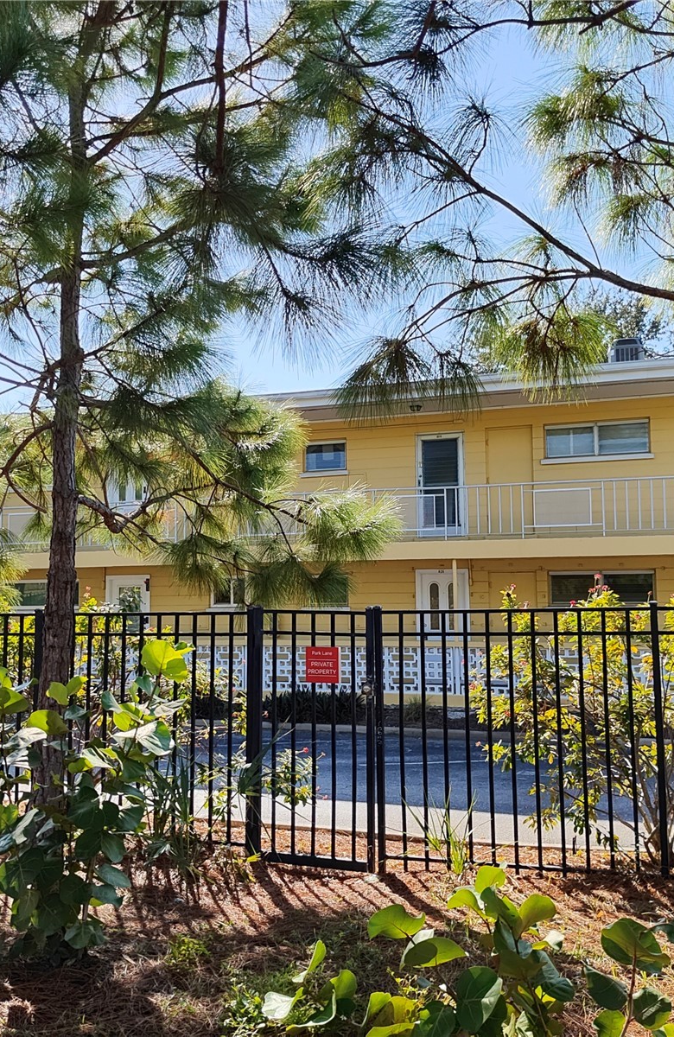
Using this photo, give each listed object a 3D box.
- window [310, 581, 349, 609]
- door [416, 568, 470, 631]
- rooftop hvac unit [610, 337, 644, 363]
[{"bbox_3d":[-0.185,1.497,20.354,0.930,0.680,0.120,-2,-4,20],"label":"window"},{"bbox_3d":[2.084,2.028,19.492,1.070,2.070,0.120,-2,-4,20],"label":"door"},{"bbox_3d":[5.648,-3.066,19.429,0.700,0.900,0.700,-2,-4,20],"label":"rooftop hvac unit"}]

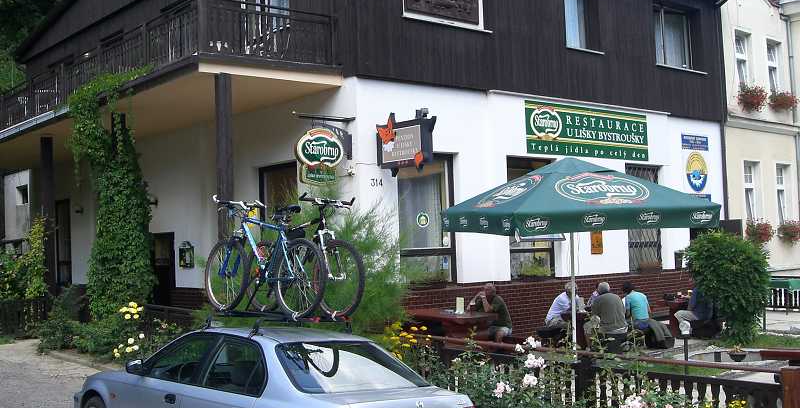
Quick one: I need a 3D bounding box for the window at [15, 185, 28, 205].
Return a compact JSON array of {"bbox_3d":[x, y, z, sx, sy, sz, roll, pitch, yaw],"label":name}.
[{"bbox_3d":[-11.320,-0.263,26.471,0.150,0.550,1.050,0,-3,-41],"label":"window"}]

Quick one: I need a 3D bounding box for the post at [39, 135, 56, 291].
[{"bbox_3d":[-7.610,0.664,19.065,0.210,4.250,0.210,1,-5,-40],"label":"post"}]

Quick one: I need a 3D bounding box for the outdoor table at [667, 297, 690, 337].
[{"bbox_3d":[5.453,2.058,16.141,1.200,0.750,0.850,0,-3,-41],"label":"outdoor table"}]

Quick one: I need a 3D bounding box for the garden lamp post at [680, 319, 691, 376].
[{"bbox_3d":[3.680,1.899,11.312,0.140,0.770,0.140,0,-3,-41],"label":"garden lamp post"}]

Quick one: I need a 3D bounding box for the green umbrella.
[{"bbox_3d":[2.537,0.851,12.943,3.000,3.060,3.000,-1,-2,-14],"label":"green umbrella"}]

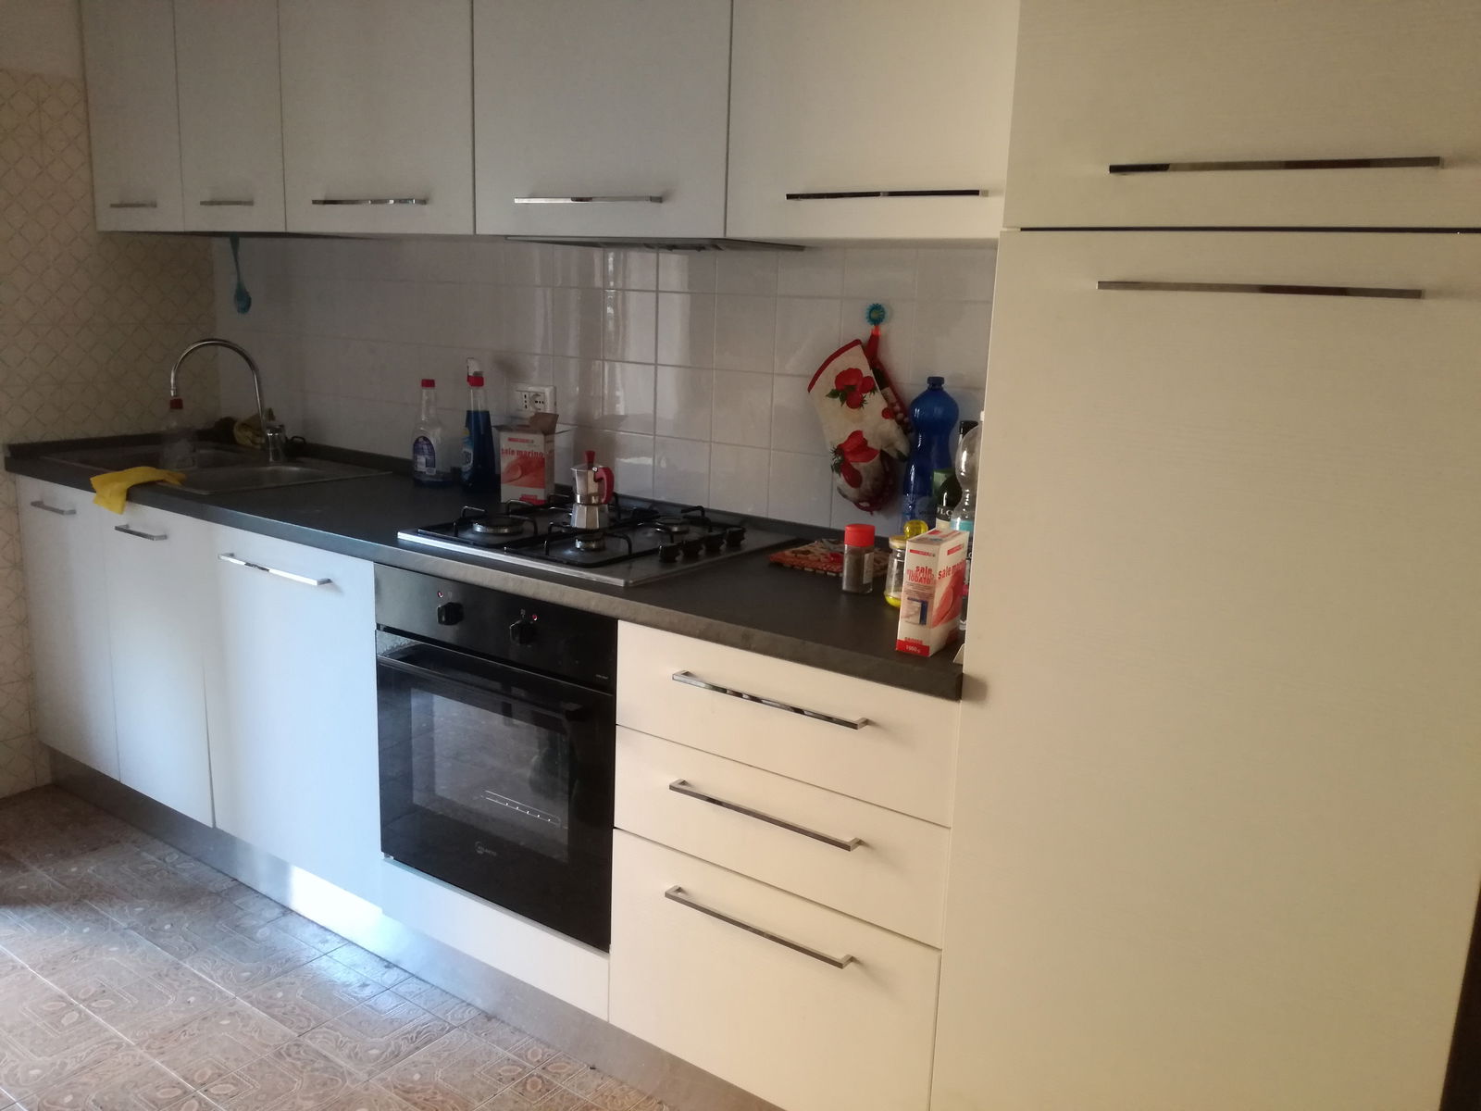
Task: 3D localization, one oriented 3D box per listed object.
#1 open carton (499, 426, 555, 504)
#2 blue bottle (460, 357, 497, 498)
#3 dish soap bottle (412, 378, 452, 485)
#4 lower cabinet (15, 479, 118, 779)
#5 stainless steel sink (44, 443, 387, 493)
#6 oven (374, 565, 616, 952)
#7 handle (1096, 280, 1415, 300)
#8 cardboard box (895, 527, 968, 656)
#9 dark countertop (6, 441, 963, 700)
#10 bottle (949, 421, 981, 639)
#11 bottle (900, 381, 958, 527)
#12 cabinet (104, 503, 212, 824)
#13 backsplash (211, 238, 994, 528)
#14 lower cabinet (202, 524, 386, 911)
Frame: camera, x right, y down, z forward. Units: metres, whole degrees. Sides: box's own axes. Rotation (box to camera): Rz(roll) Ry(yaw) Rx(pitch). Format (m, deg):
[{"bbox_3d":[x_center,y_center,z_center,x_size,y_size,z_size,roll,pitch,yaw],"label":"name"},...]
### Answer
[{"bbox_3d":[-0.483,-0.203,2.629,0.108,0.167,0.056,6,13,15],"label":"open carton"},{"bbox_3d":[-0.617,-0.303,2.730,0.068,0.306,0.088,-9,17,-43],"label":"blue bottle"},{"bbox_3d":[-0.732,-0.293,2.754,0.088,0.250,0.064,8,14,26],"label":"dish soap bottle"},{"bbox_3d":[-1.546,0.132,3.150,0.400,0.735,0.560,11,15,33],"label":"lower cabinet"},{"bbox_3d":[-1.352,-0.160,2.972,0.780,0.150,0.500,11,15,33],"label":"stainless steel sink"},{"bbox_3d":[-0.314,0.308,2.273,0.597,0.598,0.550,11,15,33],"label":"oven"},{"bbox_3d":[0.557,-0.289,1.259,0.328,0.011,0.034,11,15,33],"label":"handle"},{"bbox_3d":[0.265,0.049,1.585,0.048,0.152,0.115,9,14,29],"label":"cardboard box"},{"bbox_3d":[-0.629,-0.077,2.463,2.638,0.041,0.607,11,15,33],"label":"dark countertop"},{"bbox_3d":[0.348,-0.049,1.671,0.086,0.314,0.086,11,15,33],"label":"bottle"},{"bbox_3d":[0.329,-0.141,2.035,0.088,0.340,0.088,11,15,33],"label":"bottle"},{"bbox_3d":[-1.215,0.195,2.934,0.400,0.735,0.560,11,15,33],"label":"cabinet"},{"bbox_3d":[-0.454,-0.435,2.655,2.605,0.528,0.020,11,15,33],"label":"backsplash"},{"bbox_3d":[-0.801,0.273,2.664,0.600,0.735,0.560,11,15,33],"label":"lower cabinet"}]

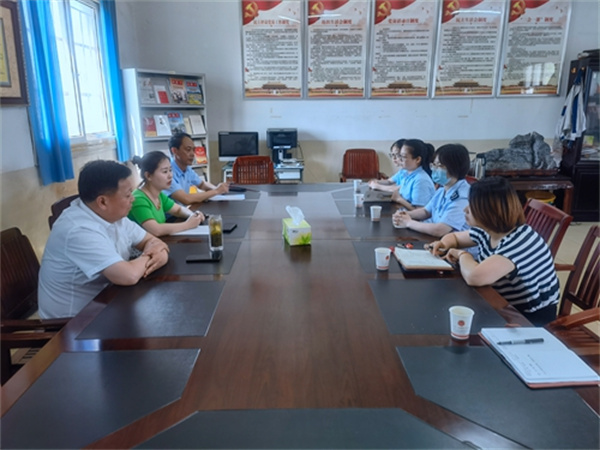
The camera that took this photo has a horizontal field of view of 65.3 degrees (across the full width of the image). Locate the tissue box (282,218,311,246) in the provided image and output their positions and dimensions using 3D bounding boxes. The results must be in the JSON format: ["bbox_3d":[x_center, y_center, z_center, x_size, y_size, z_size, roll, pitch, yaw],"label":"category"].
[{"bbox_3d":[-0.019,0.035,2.531,0.113,0.094,0.190,-4,15,-14],"label":"tissue box"}]

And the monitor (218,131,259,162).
[{"bbox_3d":[-0.735,-0.933,5.625,0.480,0.380,0.160,-1,15,-3],"label":"monitor"}]

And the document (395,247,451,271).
[{"bbox_3d":[0.571,0.165,2.232,0.215,0.018,0.290,0,14,0],"label":"document"}]

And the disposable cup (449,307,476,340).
[{"bbox_3d":[0.518,0.317,1.488,0.075,0.086,0.075,0,14,0],"label":"disposable cup"}]

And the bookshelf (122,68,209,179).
[{"bbox_3d":[-1.545,-0.860,5.582,0.300,1.800,0.920,12,19,38],"label":"bookshelf"}]

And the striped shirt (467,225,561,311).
[{"bbox_3d":[0.950,0.177,2.132,0.370,0.450,0.420,2,15,7],"label":"striped shirt"}]

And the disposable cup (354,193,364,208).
[{"bbox_3d":[0.426,-0.170,3.337,0.073,0.088,0.073,0,15,0],"label":"disposable cup"}]

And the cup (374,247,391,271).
[{"bbox_3d":[0.379,0.160,2.115,0.075,0.086,0.075,0,14,0],"label":"cup"}]

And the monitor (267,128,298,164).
[{"bbox_3d":[-0.210,-0.938,5.624,0.370,0.420,0.190,0,15,0],"label":"monitor"}]

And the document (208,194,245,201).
[{"bbox_3d":[-0.613,-0.232,3.854,0.290,0.012,0.230,0,14,0],"label":"document"}]

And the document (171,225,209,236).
[{"bbox_3d":[-0.629,0.029,2.821,0.280,0.010,0.220,0,14,0],"label":"document"}]

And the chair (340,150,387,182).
[{"bbox_3d":[0.683,-0.299,5.168,0.550,0.990,0.570,0,14,2],"label":"chair"}]

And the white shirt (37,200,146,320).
[{"bbox_3d":[-0.925,0.148,2.104,0.420,0.560,0.500,1,15,3],"label":"white shirt"}]

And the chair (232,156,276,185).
[{"bbox_3d":[-0.446,-0.130,4.520,0.550,0.990,0.570,0,14,0],"label":"chair"}]

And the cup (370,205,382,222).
[{"bbox_3d":[0.480,-0.069,2.947,0.073,0.088,0.073,0,15,0],"label":"cup"}]

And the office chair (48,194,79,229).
[{"bbox_3d":[-0.955,0.360,2.577,0.570,0.990,0.550,0,14,0],"label":"office chair"}]

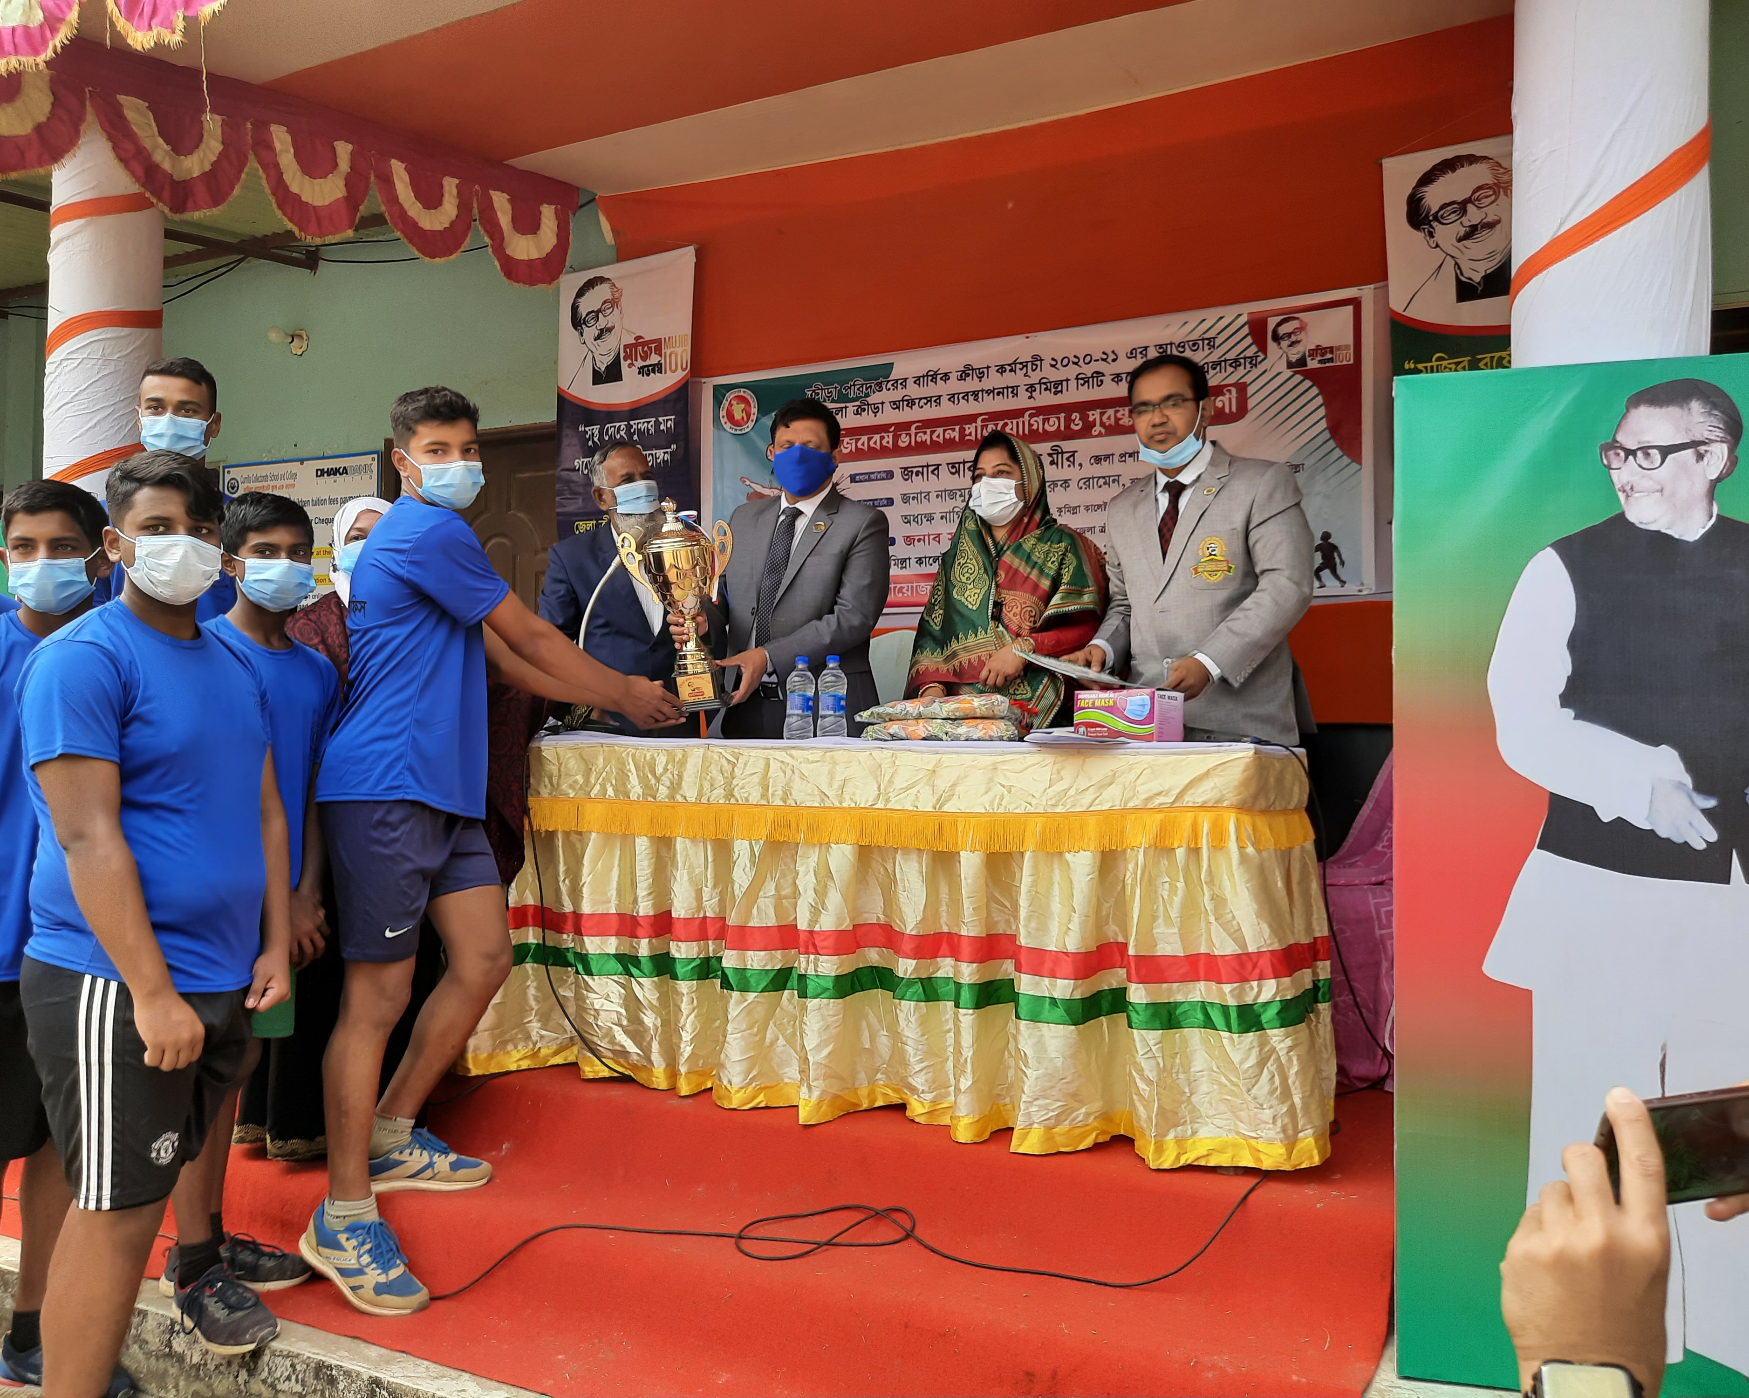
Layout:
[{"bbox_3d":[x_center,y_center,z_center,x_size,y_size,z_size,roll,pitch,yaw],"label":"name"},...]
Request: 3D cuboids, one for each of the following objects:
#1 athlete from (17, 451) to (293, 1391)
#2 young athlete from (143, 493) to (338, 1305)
[{"bbox_3d":[-1.100,0.427,2.050,0.310,1.600,0.430,0,-1,18],"label":"athlete"},{"bbox_3d":[-1.190,0.374,2.530,0.270,1.520,0.380,0,-1,33],"label":"young athlete"}]

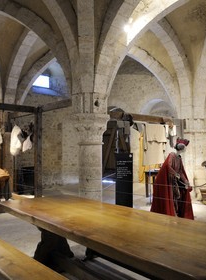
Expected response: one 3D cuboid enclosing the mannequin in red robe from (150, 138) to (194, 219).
[{"bbox_3d":[1.280,0.750,5.123,0.580,1.550,0.620,-2,-3,40],"label":"mannequin in red robe"}]

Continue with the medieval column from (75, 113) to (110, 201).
[{"bbox_3d":[-0.225,0.504,5.484,0.680,2.070,0.680,0,-2,0],"label":"medieval column"}]

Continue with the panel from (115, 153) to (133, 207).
[{"bbox_3d":[0.400,0.895,5.367,0.330,1.280,0.050,0,-2,0],"label":"panel"}]

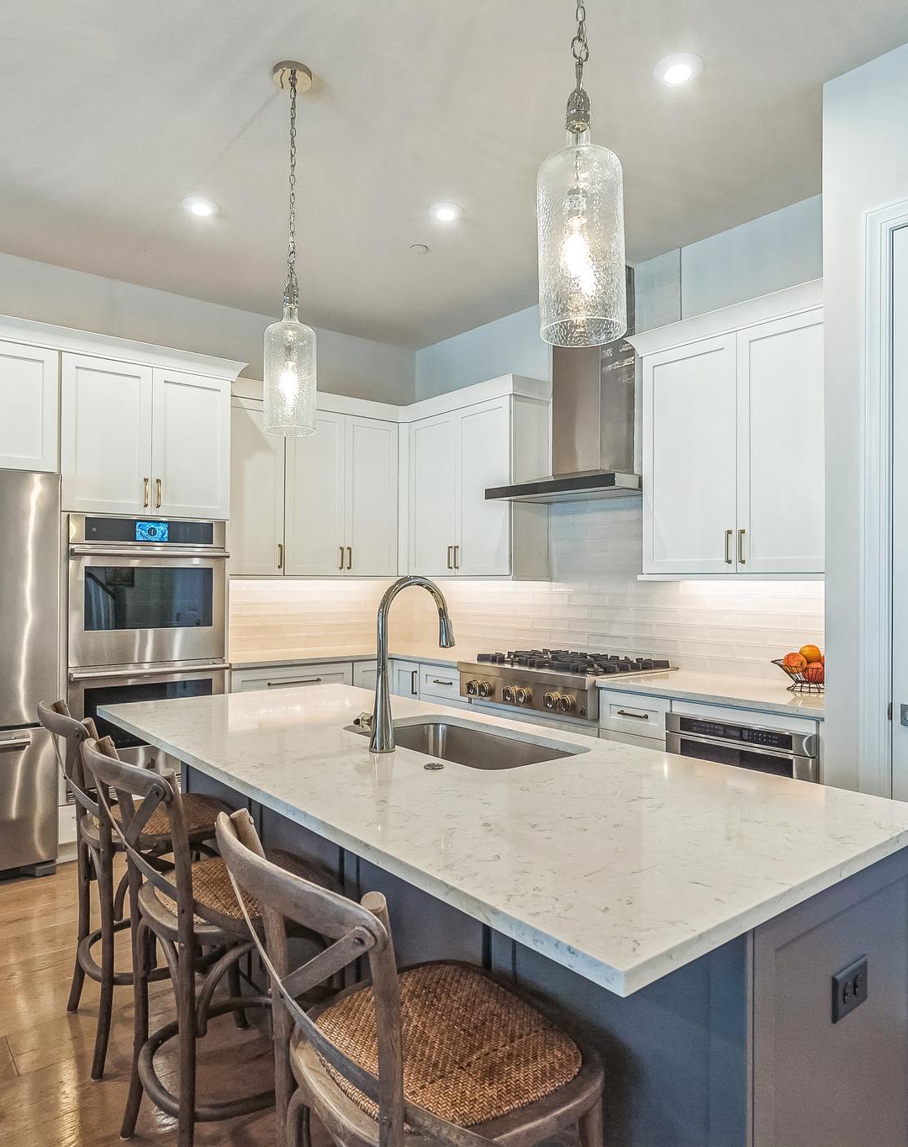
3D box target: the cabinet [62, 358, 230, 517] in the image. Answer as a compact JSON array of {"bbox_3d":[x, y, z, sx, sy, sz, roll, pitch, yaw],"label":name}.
[{"bbox_3d":[-1.686,-0.660,4.038,0.809,0.735,0.595,1,-1,-39],"label":"cabinet"}]

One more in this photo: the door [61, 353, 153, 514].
[{"bbox_3d":[-1.655,-0.656,3.671,0.409,0.732,0.022,0,0,-40],"label":"door"}]

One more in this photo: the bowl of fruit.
[{"bbox_3d":[1.444,0.393,3.103,0.280,0.176,0.280,0,-1,0],"label":"bowl of fruit"}]

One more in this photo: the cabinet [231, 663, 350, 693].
[{"bbox_3d":[-1.090,0.948,4.545,0.750,0.860,0.650,0,0,-40],"label":"cabinet"}]

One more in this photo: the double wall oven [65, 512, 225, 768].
[{"bbox_3d":[-1.665,0.391,3.997,0.764,1.337,0.640,0,0,-40],"label":"double wall oven"}]

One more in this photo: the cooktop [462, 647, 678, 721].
[{"bbox_3d":[0.564,0.549,3.950,0.700,0.220,0.908,1,-1,-39],"label":"cooktop"}]

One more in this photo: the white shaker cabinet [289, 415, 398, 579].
[{"bbox_3d":[-0.804,-0.497,5.012,0.842,1.035,0.345,0,0,-40],"label":"white shaker cabinet"}]

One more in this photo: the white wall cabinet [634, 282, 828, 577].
[{"bbox_3d":[1.333,-0.547,3.387,0.370,1.160,1.025,0,0,-40],"label":"white wall cabinet"}]

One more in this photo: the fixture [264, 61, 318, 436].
[{"bbox_3d":[-0.536,-1.062,2.520,0.176,1.188,0.176,0,0,0],"label":"fixture"}]

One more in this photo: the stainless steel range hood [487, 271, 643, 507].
[{"bbox_3d":[0.662,-1.023,4.028,0.505,1.236,0.914,1,-1,-39],"label":"stainless steel range hood"}]

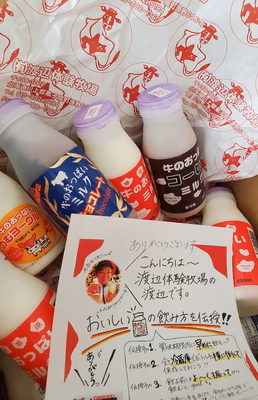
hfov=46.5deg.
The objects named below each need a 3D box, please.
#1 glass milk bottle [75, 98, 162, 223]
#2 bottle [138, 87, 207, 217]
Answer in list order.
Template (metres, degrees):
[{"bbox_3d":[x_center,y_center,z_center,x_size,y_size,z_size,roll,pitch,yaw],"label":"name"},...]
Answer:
[{"bbox_3d":[-0.011,-0.026,0.296,0.056,0.134,0.056,-2,41,25],"label":"glass milk bottle"},{"bbox_3d":[0.044,-0.046,0.312,0.056,0.134,0.056,-13,37,10],"label":"bottle"}]

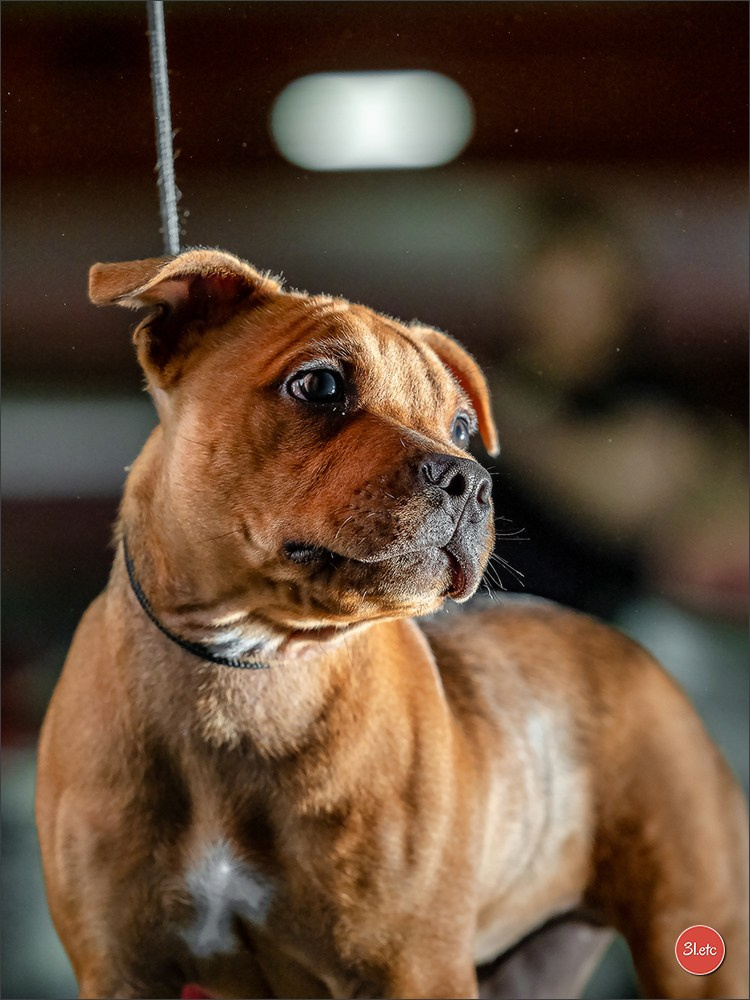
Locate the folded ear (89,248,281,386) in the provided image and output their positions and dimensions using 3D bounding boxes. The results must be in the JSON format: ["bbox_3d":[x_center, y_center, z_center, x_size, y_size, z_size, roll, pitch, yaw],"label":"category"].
[{"bbox_3d":[-0.092,-0.088,3.620,0.060,0.062,0.070,8,-6,45],"label":"folded ear"}]

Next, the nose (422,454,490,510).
[{"bbox_3d":[0.038,-0.009,3.565,0.021,0.026,0.034,8,-6,45],"label":"nose"}]

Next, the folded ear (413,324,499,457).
[{"bbox_3d":[0.038,-0.053,3.680,0.050,0.063,0.042,8,-6,45],"label":"folded ear"}]

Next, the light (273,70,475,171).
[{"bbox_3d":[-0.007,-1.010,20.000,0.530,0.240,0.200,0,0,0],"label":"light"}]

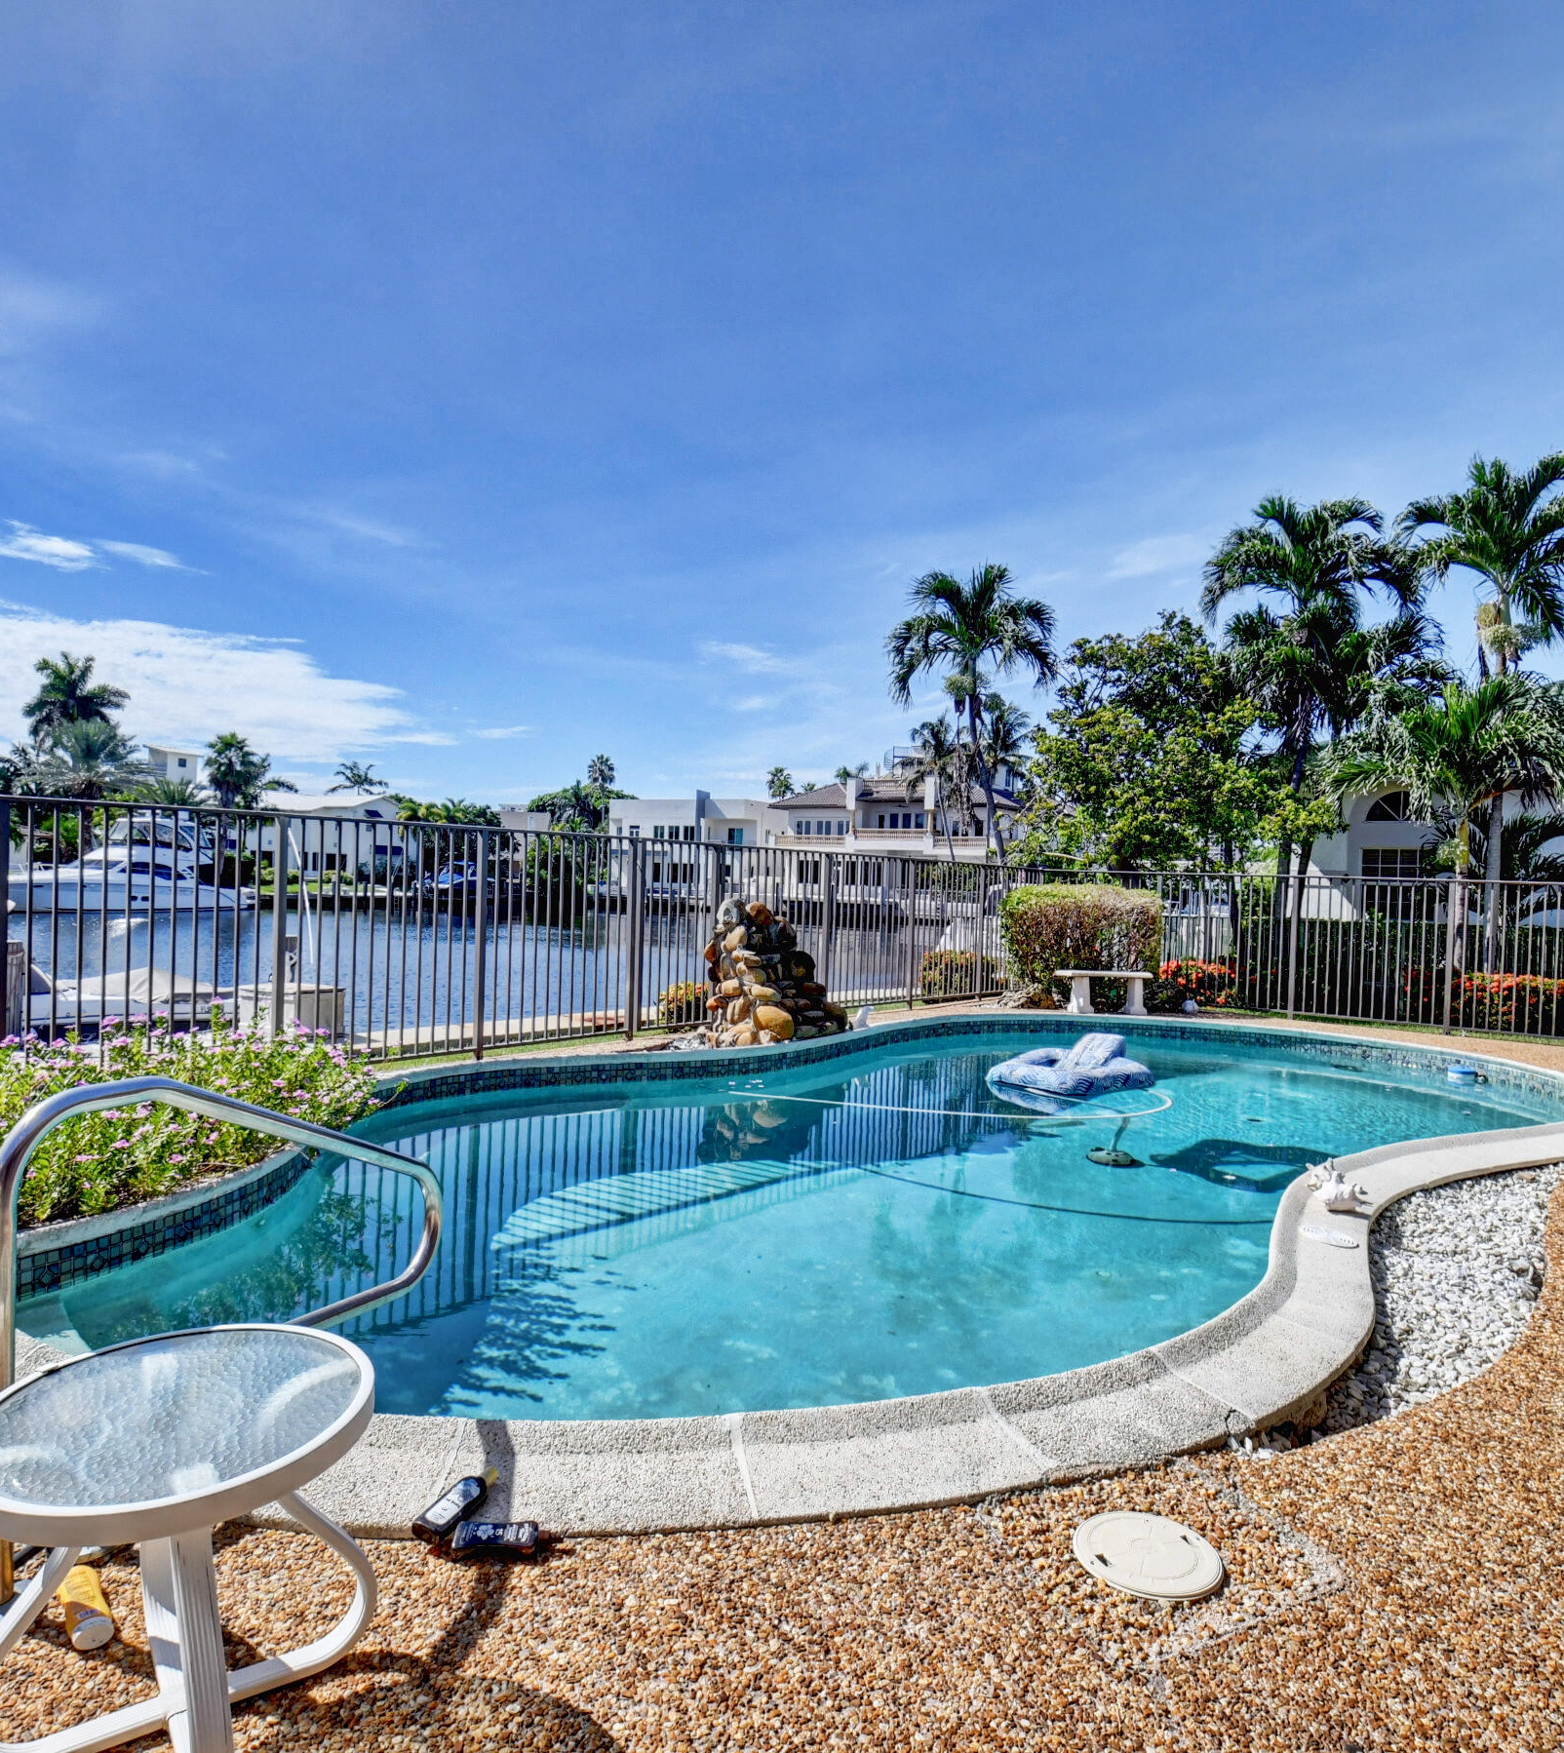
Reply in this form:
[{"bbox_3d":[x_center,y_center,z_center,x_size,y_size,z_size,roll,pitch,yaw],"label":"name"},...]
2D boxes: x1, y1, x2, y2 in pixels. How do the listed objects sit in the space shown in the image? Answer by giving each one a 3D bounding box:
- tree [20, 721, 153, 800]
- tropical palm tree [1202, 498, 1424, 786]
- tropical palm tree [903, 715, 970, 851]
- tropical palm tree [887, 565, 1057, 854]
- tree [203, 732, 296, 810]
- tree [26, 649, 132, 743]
[{"bbox_3d":[-35.575,-3.670,55.996,5.800,8.530,5.800,2,0,-32],"label":"tree"},{"bbox_3d":[6.466,-1.621,13.497,2.600,6.060,2.600,2,0,25],"label":"tropical palm tree"},{"bbox_3d":[8.874,-3.764,64.994,4.100,11.130,4.100,2,0,8],"label":"tropical palm tree"},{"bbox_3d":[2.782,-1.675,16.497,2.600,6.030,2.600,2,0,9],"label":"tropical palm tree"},{"bbox_3d":[-32.260,-4.019,65.995,4.800,9.430,4.600,2,0,-26],"label":"tree"},{"bbox_3d":[-43.955,-6.747,67.993,5.500,14.450,5.500,2,0,-33],"label":"tree"}]

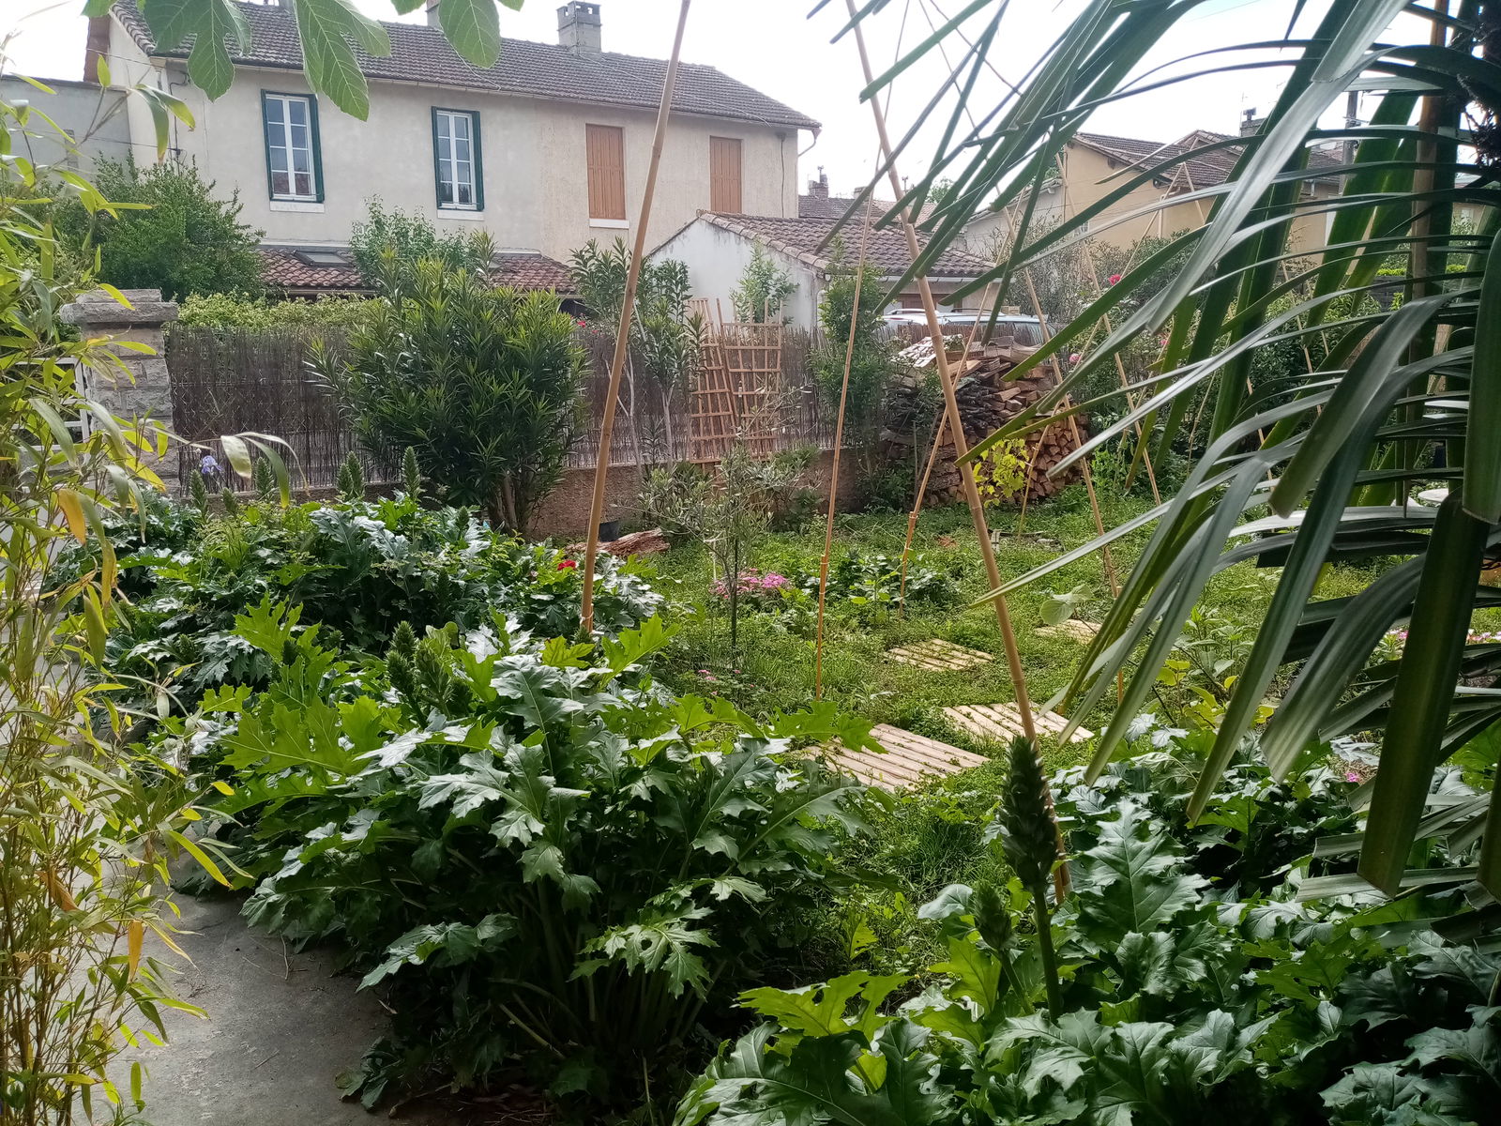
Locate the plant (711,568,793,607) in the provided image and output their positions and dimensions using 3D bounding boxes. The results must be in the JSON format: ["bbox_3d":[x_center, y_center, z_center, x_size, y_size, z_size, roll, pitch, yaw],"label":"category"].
[{"bbox_3d":[0.003,0.155,6.602,0.480,0.260,0.420,0,11,0],"label":"plant"}]

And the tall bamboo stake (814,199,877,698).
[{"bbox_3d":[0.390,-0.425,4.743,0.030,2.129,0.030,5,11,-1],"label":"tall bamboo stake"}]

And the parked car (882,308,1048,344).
[{"bbox_3d":[3.597,-2.562,15.638,4.350,1.660,1.800,-8,13,-33],"label":"parked car"}]

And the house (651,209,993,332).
[{"bbox_3d":[0.673,-3.999,18.695,3.469,3.307,6.446,-8,13,-33],"label":"house"}]

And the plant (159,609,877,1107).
[{"bbox_3d":[-0.638,0.560,2.986,1.600,0.880,1.300,-4,12,-20],"label":"plant"}]

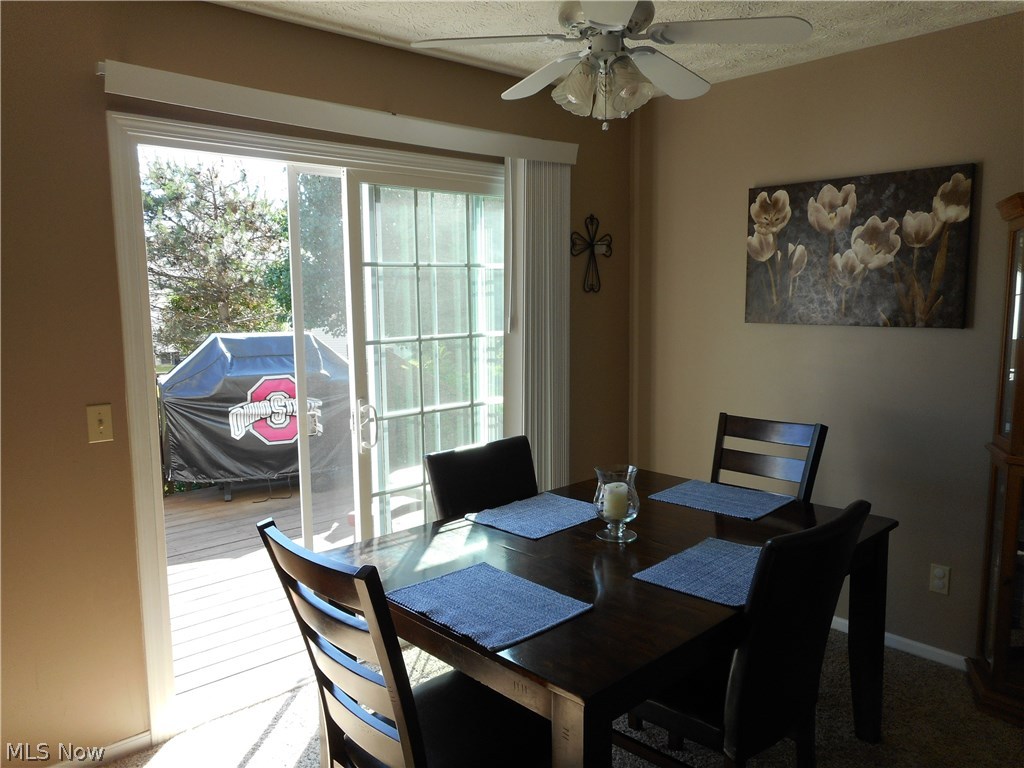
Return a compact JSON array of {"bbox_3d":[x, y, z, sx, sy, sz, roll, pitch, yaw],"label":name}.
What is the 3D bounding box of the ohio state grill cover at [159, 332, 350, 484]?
[{"bbox_3d":[-1.877,0.129,5.678,1.430,1.070,0.580,-4,8,-26],"label":"ohio state grill cover"}]

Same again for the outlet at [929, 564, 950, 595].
[{"bbox_3d":[1.711,0.785,2.965,0.010,0.115,0.070,-7,10,-41],"label":"outlet"}]

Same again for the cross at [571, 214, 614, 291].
[{"bbox_3d":[0.403,-0.655,3.716,0.300,0.386,0.025,-7,10,-41],"label":"cross"}]

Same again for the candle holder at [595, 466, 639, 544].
[{"bbox_3d":[0.326,0.368,2.288,0.142,0.212,0.142,-1,7,0],"label":"candle holder"}]

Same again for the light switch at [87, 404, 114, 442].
[{"bbox_3d":[-1.288,0.124,2.318,0.070,0.116,0.012,-7,10,-41],"label":"light switch"}]

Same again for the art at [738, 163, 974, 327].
[{"bbox_3d":[1.408,-0.555,3.113,0.030,0.610,0.914,-7,10,-41],"label":"art"}]

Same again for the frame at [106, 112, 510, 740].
[{"bbox_3d":[-0.541,0.104,3.038,1.910,2.065,0.120,-7,10,-41],"label":"frame"}]

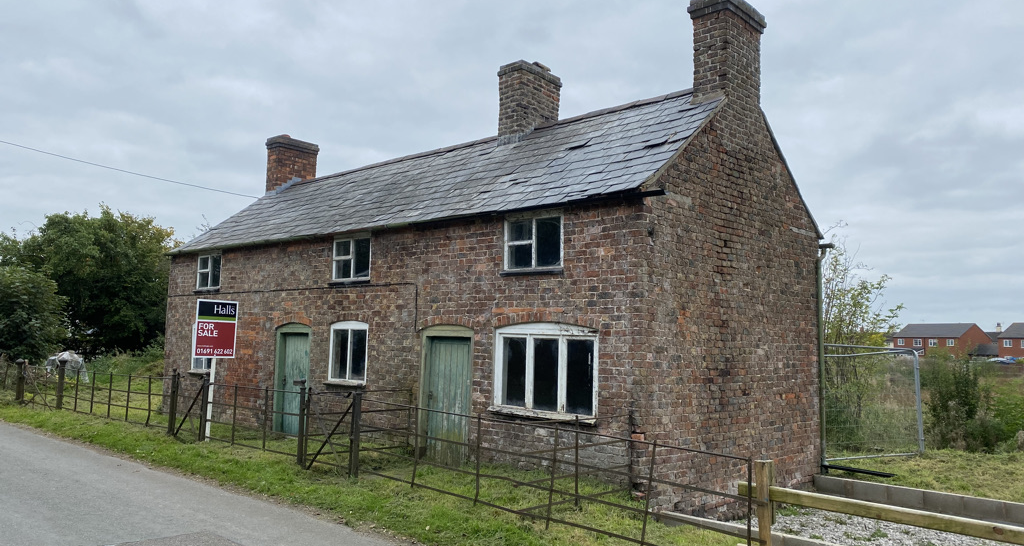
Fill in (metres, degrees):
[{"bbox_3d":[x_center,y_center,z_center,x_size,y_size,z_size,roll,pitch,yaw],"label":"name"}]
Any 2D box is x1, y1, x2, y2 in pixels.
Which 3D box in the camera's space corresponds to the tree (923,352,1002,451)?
[{"bbox_3d":[9.163,2.636,15.688,1.650,1.978,1.500,-2,-6,30],"label":"tree"}]

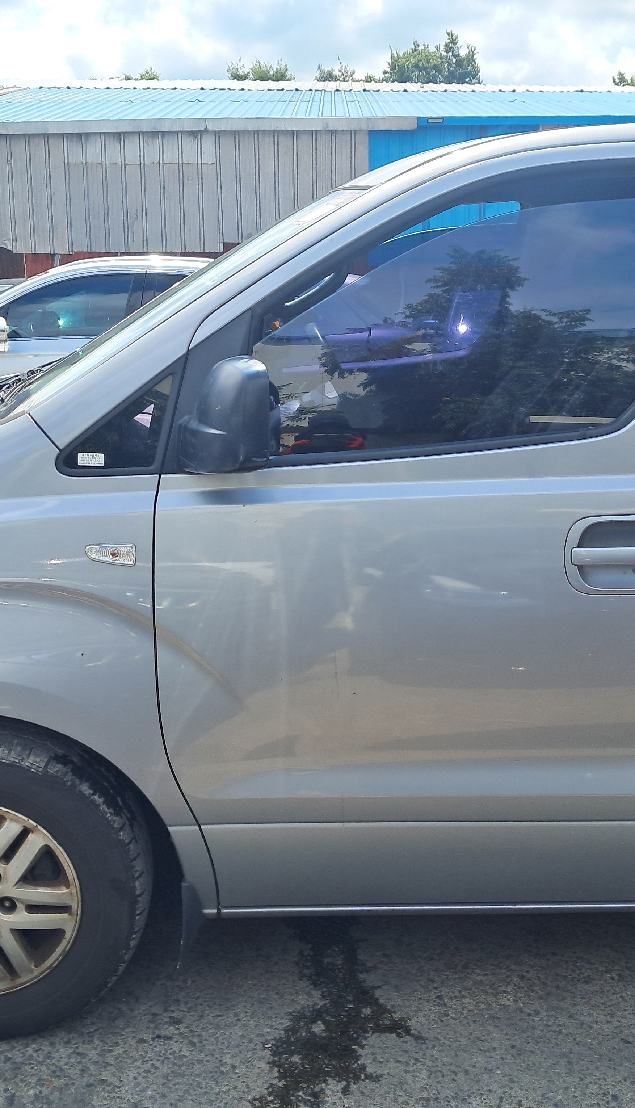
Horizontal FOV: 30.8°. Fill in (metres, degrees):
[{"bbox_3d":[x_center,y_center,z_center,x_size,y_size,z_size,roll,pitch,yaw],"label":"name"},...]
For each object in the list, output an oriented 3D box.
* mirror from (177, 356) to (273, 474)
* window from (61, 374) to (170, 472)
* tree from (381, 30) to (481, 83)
[{"bbox_3d":[-0.165,-0.247,1.969,0.150,0.200,0.240,-1,14,0],"label":"mirror"},{"bbox_3d":[-0.373,-0.239,2.130,0.210,0.185,0.050,0,4,5],"label":"window"},{"bbox_3d":[3.338,-11.252,34.301,3.700,8.200,3.700,-1,14,0],"label":"tree"}]

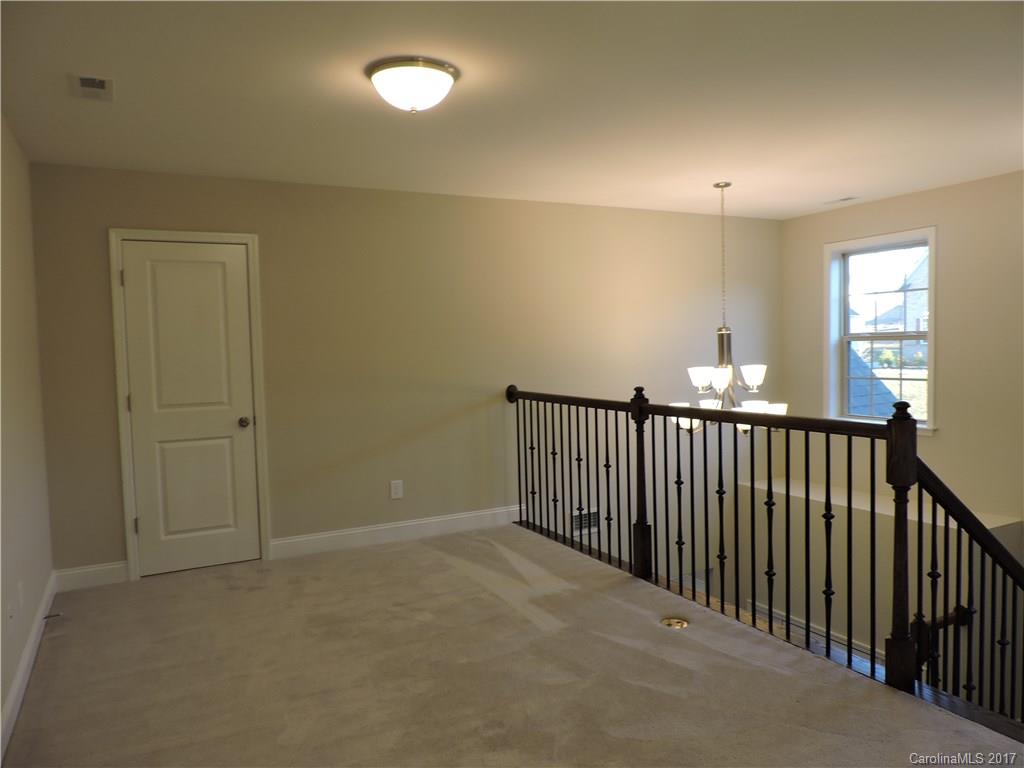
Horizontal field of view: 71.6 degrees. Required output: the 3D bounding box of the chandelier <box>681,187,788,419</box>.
[{"bbox_3d":[1.511,-0.544,5.084,0.810,1.740,0.810,-3,4,-28],"label":"chandelier"}]

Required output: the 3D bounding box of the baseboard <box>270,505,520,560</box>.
[{"bbox_3d":[-0.742,1.040,5.059,1.876,0.132,0.018,-3,4,-26],"label":"baseboard"}]

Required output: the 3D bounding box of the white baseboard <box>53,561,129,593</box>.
[{"bbox_3d":[-2.482,1.136,4.208,0.363,0.132,0.018,-3,4,-26],"label":"white baseboard"}]

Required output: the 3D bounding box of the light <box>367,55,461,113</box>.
[{"bbox_3d":[-0.390,-1.152,2.822,0.378,0.149,0.378,-1,4,0],"label":"light"}]

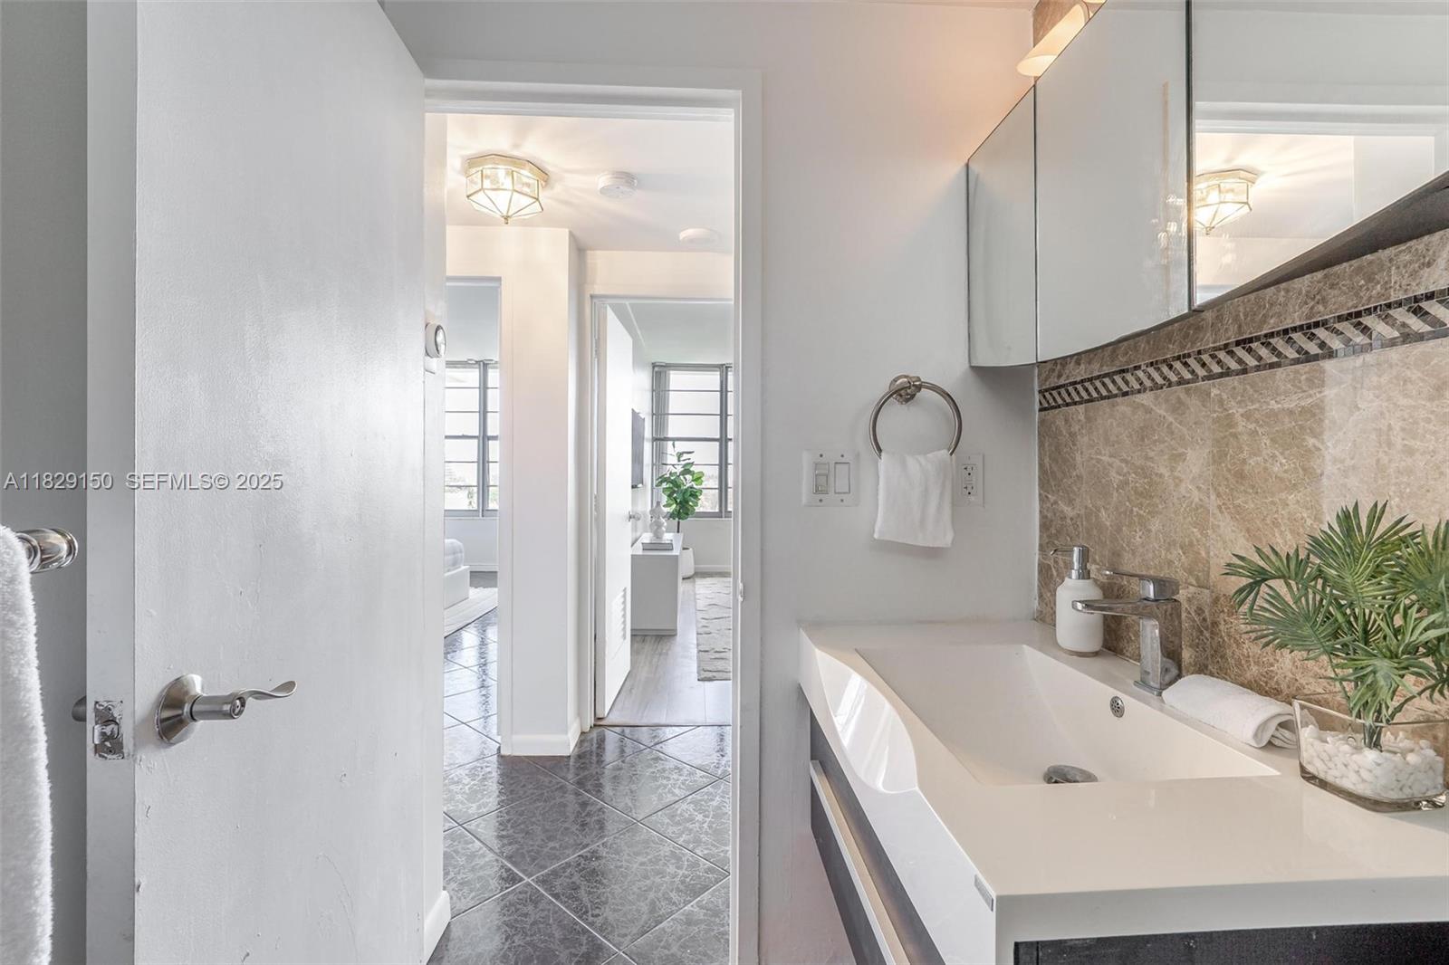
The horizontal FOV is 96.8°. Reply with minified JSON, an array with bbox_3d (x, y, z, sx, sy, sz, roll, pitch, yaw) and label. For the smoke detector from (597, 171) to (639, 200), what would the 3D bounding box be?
[{"bbox_3d":[-0.370,-1.038,2.250,0.138,0.045,0.138,0,0,-3],"label":"smoke detector"}]

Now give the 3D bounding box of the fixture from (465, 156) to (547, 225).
[{"bbox_3d":[-0.750,-0.975,2.225,0.265,0.170,0.265,0,0,-3],"label":"fixture"}]

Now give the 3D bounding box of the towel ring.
[{"bbox_3d":[0.396,-0.124,1.362,0.193,0.219,0.080,0,0,-3],"label":"towel ring"}]

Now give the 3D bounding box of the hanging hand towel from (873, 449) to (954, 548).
[{"bbox_3d":[0.392,0.033,1.335,0.167,0.207,0.050,0,0,-3],"label":"hanging hand towel"}]

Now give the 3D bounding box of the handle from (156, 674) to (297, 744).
[{"bbox_3d":[-0.492,0.216,0.654,0.062,0.066,0.141,0,0,-8],"label":"handle"}]

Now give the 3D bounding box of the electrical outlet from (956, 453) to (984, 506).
[{"bbox_3d":[0.534,-0.003,1.404,0.069,0.117,0.009,0,0,-3],"label":"electrical outlet"}]

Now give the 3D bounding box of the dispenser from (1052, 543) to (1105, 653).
[{"bbox_3d":[0.626,0.209,1.147,0.087,0.190,0.074,0,0,-3],"label":"dispenser"}]

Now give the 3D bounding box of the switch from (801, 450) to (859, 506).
[{"bbox_3d":[0.229,-0.007,1.386,0.122,0.119,0.010,0,0,-3],"label":"switch"}]

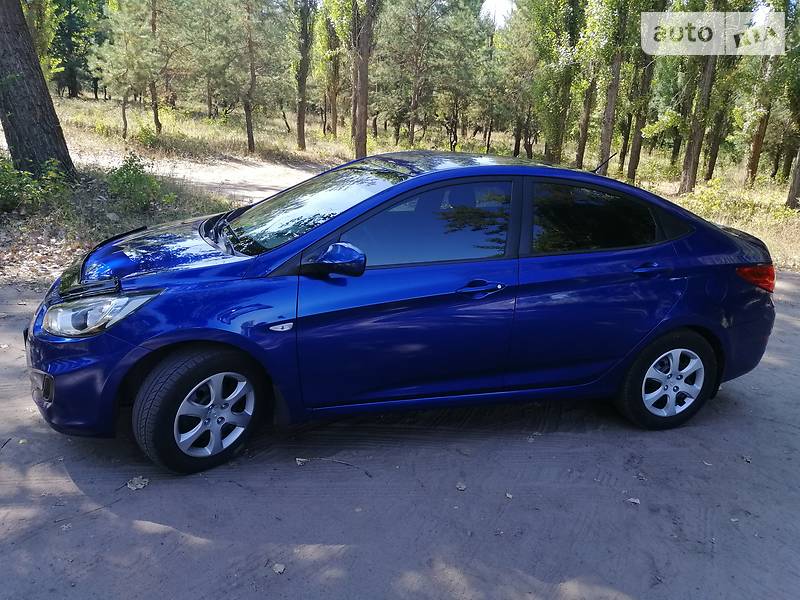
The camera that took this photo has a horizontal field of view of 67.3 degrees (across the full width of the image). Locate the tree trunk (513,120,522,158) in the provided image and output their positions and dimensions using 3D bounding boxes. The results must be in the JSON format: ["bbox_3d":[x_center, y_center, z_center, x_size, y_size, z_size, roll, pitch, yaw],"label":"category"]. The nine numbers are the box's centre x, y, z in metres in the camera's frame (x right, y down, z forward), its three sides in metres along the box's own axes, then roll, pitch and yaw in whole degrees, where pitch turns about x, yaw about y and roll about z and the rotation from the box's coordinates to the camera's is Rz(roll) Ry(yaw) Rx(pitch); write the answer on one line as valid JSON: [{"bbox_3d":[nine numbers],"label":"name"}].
[{"bbox_3d":[4.874,-6.677,24.873,0.324,1.593,0.276,7,18,9],"label":"tree trunk"}]

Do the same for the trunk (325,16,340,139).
[{"bbox_3d":[-3.195,-10.496,28.581,0.599,5.429,0.431,2,18,-7],"label":"trunk"}]

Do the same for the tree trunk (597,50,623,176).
[{"bbox_3d":[6.297,-5.447,17.932,0.449,3.705,0.389,10,19,17],"label":"tree trunk"}]

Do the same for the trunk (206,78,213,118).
[{"bbox_3d":[-12.508,-13.202,39.508,0.315,2.561,0.329,-1,19,-17],"label":"trunk"}]

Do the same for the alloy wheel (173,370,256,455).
[{"bbox_3d":[-0.891,0.509,2.807,0.150,0.415,0.415,22,25,36],"label":"alloy wheel"}]

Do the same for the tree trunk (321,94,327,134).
[{"bbox_3d":[-3.646,-8.861,28.733,0.137,1.830,0.137,1,17,-7],"label":"tree trunk"}]

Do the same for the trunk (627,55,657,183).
[{"bbox_3d":[7.106,-5.270,17.684,0.394,3.634,0.350,11,19,19],"label":"trunk"}]

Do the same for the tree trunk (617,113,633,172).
[{"bbox_3d":[8.890,-6.168,23.670,0.244,2.332,0.244,10,17,18],"label":"tree trunk"}]

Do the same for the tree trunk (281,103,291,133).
[{"bbox_3d":[-5.881,-9.378,30.941,0.166,1.533,0.183,-14,20,-6],"label":"tree trunk"}]

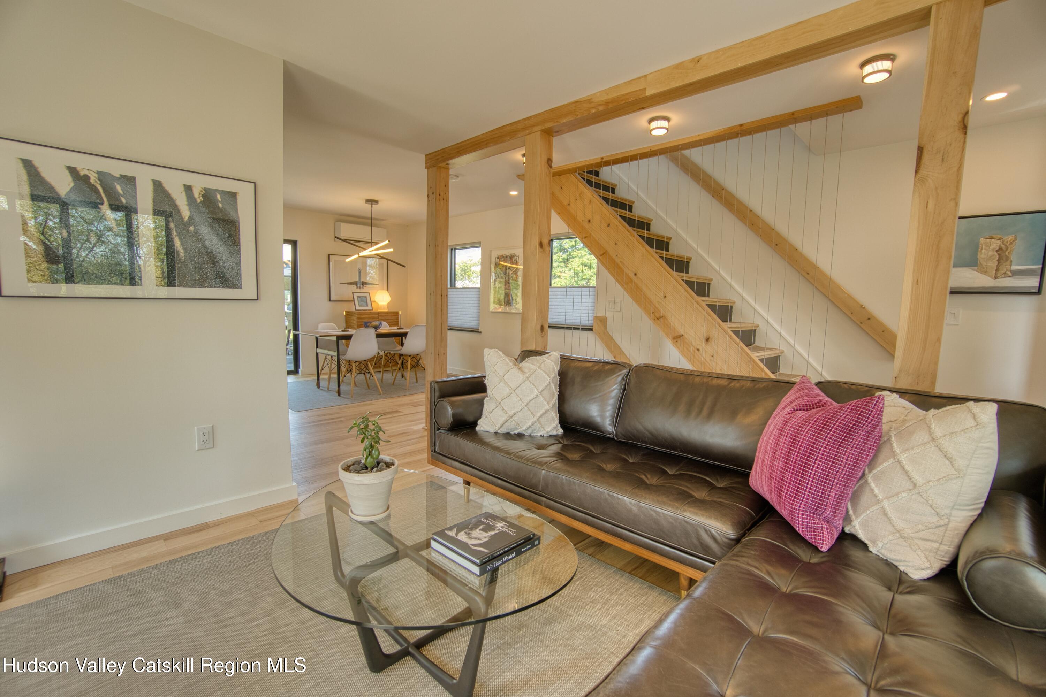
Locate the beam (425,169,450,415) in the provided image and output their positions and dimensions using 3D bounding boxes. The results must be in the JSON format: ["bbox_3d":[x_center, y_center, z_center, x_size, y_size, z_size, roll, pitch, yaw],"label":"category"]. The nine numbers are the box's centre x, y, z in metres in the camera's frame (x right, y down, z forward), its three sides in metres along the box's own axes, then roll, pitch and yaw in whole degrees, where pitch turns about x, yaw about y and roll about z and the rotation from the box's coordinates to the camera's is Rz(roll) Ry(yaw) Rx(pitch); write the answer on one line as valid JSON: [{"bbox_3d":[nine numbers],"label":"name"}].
[{"bbox_3d":[-0.755,-0.408,3.847,0.140,2.261,0.140,8,9,43],"label":"beam"}]

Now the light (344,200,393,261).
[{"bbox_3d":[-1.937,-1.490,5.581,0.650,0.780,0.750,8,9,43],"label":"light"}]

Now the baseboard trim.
[{"bbox_3d":[-1.719,0.848,2.121,1.150,0.089,0.018,-4,9,-42],"label":"baseboard trim"}]

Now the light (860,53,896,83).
[{"bbox_3d":[1.725,-1.353,2.122,0.148,0.078,0.148,8,9,43],"label":"light"}]

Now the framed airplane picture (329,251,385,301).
[{"bbox_3d":[-2.578,-1.100,6.936,0.030,0.700,0.970,8,9,43],"label":"framed airplane picture"}]

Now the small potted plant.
[{"bbox_3d":[-0.566,0.424,1.609,0.208,0.382,0.208,7,8,42],"label":"small potted plant"}]

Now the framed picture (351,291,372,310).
[{"bbox_3d":[-2.513,-0.744,6.827,0.025,0.293,0.273,-17,-8,42],"label":"framed picture"}]

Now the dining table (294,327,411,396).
[{"bbox_3d":[-2.050,0.140,5.927,0.813,0.734,1.686,7,8,42],"label":"dining table"}]

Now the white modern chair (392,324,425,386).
[{"bbox_3d":[-1.539,0.100,6.005,0.516,0.823,0.466,7,8,42],"label":"white modern chair"}]

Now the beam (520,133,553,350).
[{"bbox_3d":[0.084,-0.282,3.090,0.134,2.301,0.141,7,8,42],"label":"beam"}]

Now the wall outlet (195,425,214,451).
[{"bbox_3d":[-1.584,0.445,2.172,0.071,0.116,0.009,-4,9,-42],"label":"wall outlet"}]

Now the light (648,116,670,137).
[{"bbox_3d":[0.904,-1.479,2.902,0.149,0.077,0.149,2,6,0],"label":"light"}]

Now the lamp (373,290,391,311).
[{"bbox_3d":[-2.239,-0.762,6.978,0.245,0.340,0.245,8,9,43],"label":"lamp"}]

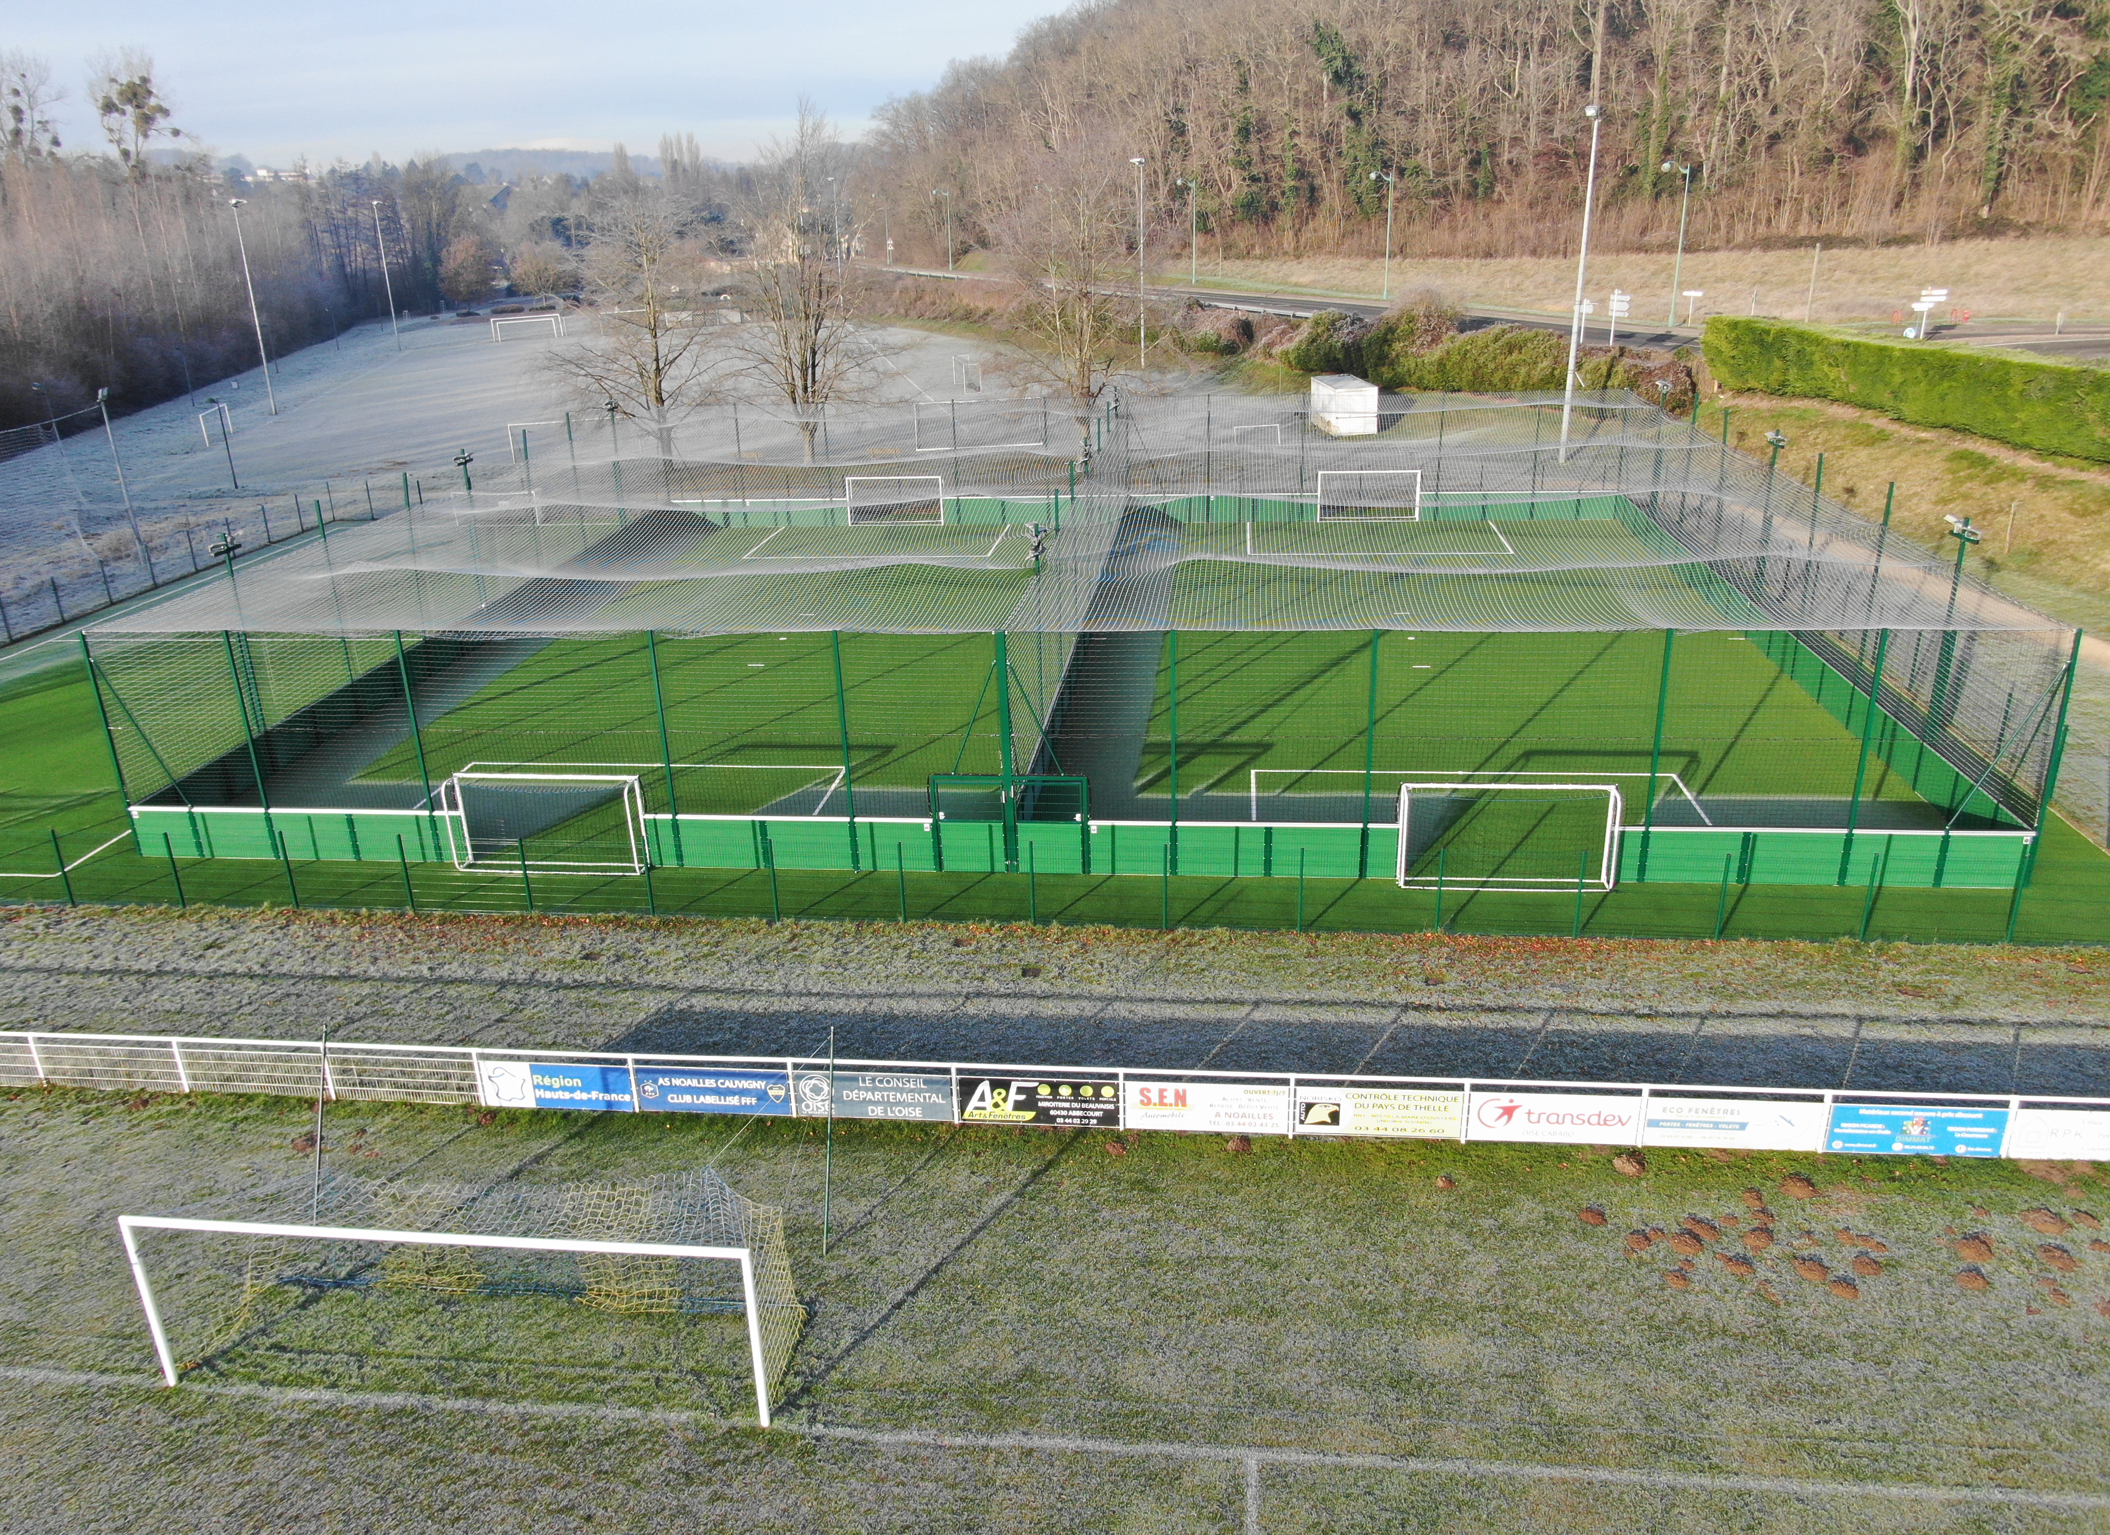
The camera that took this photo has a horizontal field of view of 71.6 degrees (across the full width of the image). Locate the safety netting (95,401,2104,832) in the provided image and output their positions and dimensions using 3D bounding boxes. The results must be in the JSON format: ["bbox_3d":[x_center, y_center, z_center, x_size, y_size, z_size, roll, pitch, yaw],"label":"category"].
[{"bbox_3d":[1.006,-7.191,45.936,40.400,4.150,35.000,1,22,7],"label":"safety netting"}]

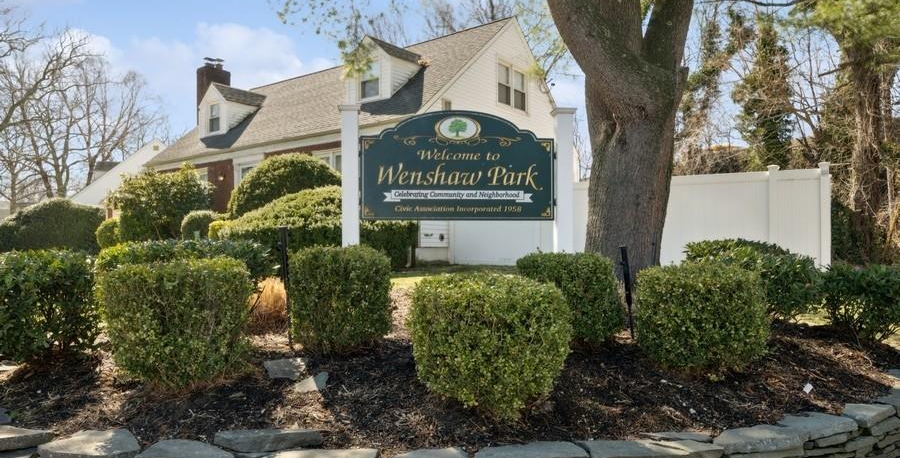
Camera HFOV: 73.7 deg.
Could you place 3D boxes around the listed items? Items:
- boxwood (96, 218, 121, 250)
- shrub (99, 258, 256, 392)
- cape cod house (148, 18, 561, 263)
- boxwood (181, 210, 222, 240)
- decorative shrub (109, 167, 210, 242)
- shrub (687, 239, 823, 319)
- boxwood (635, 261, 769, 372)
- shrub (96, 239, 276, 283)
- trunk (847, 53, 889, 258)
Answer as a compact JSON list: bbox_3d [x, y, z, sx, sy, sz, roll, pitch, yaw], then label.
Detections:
[{"bbox_3d":[-8.400,0.250,14.800,0.900,1.050,0.900,0,0,0],"label":"boxwood"},{"bbox_3d":[-1.867,0.618,4.141,0.850,0.780,0.800,0,-1,-20],"label":"shrub"},{"bbox_3d":[-3.487,-2.652,20.842,13.620,7.047,8.043,-1,-1,40],"label":"cape cod house"},{"bbox_3d":[-5.850,0.198,14.197,0.950,1.150,0.950,-1,-1,40],"label":"boxwood"},{"bbox_3d":[-8.222,-0.385,17.205,2.700,2.450,2.400,-1,-1,40],"label":"decorative shrub"},{"bbox_3d":[2.630,0.420,5.250,1.120,0.700,1.000,-1,-1,27],"label":"shrub"},{"bbox_3d":[1.610,0.545,3.900,0.760,0.640,0.700,0,0,0],"label":"boxwood"},{"bbox_3d":[-2.508,0.539,5.692,1.500,0.800,1.000,0,-1,-15],"label":"shrub"},{"bbox_3d":[8.700,-1.450,12.500,0.800,4.400,0.800,0,0,0],"label":"trunk"}]

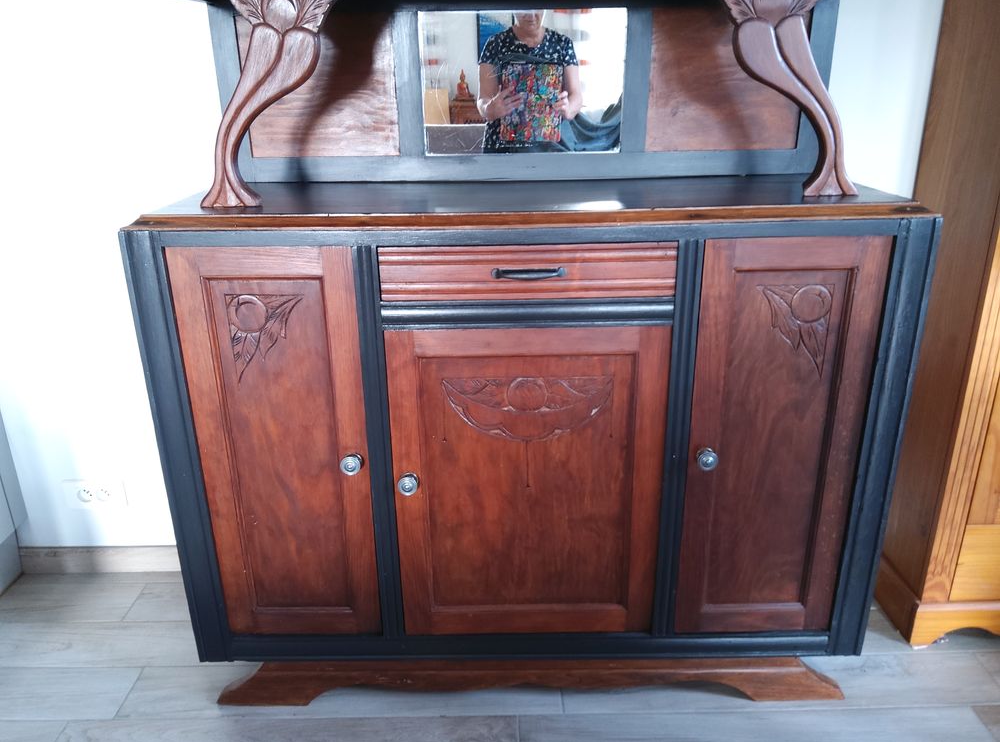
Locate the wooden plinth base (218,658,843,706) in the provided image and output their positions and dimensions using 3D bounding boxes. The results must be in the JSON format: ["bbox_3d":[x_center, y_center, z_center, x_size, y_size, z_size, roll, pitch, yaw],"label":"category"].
[{"bbox_3d":[0.059,0.554,1.692,1.271,0.110,0.400,-1,20,1],"label":"wooden plinth base"}]

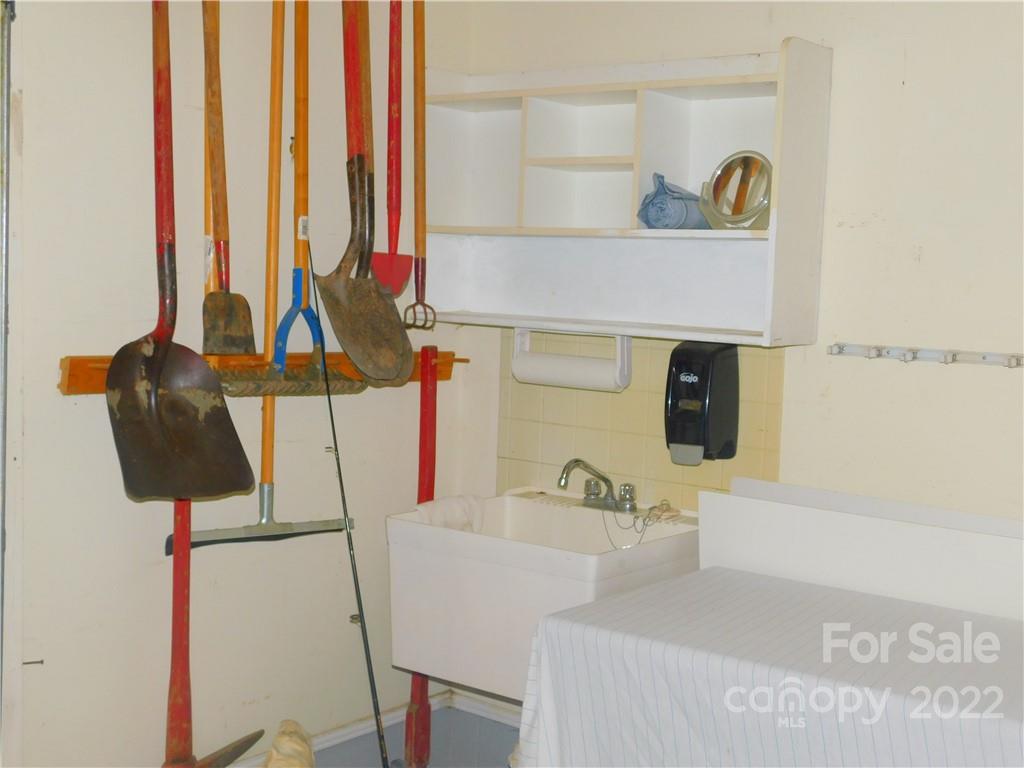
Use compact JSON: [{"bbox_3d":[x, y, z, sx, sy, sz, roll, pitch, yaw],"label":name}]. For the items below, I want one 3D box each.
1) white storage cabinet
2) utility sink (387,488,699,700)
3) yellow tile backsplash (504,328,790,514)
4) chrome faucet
[{"bbox_3d":[0.221,-0.460,3.274,1.067,0.668,0.237,6,6,37],"label":"white storage cabinet"},{"bbox_3d":[0.104,0.503,3.224,0.608,0.379,0.548,6,6,37],"label":"utility sink"},{"bbox_3d":[0.304,0.098,3.401,0.845,0.466,0.012,6,6,37],"label":"yellow tile backsplash"},{"bbox_3d":[0.196,0.250,3.265,0.155,0.145,0.249,6,6,37],"label":"chrome faucet"}]

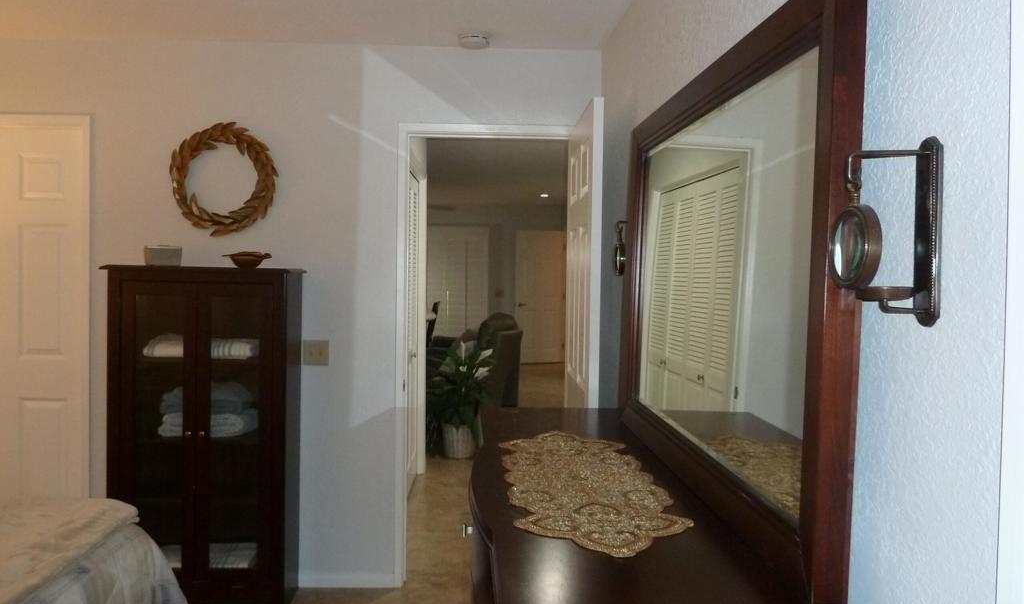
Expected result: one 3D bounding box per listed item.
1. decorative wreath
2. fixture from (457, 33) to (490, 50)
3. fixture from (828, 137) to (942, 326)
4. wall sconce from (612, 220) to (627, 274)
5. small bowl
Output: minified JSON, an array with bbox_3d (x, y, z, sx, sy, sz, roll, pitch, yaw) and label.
[{"bbox_3d":[-1.258,-0.536,3.235,0.465,0.495,0.050,1,2,-4],"label":"decorative wreath"},{"bbox_3d":[-0.166,-1.117,3.187,0.132,0.040,0.132,1,2,-4],"label":"fixture"},{"bbox_3d":[0.479,-0.090,0.945,0.113,0.242,0.105,1,2,-4],"label":"fixture"},{"bbox_3d":[0.388,-0.161,2.443,0.113,0.240,0.105,1,2,-4],"label":"wall sconce"},{"bbox_3d":[-1.116,-0.177,3.113,0.190,0.070,0.130,1,2,-4],"label":"small bowl"}]

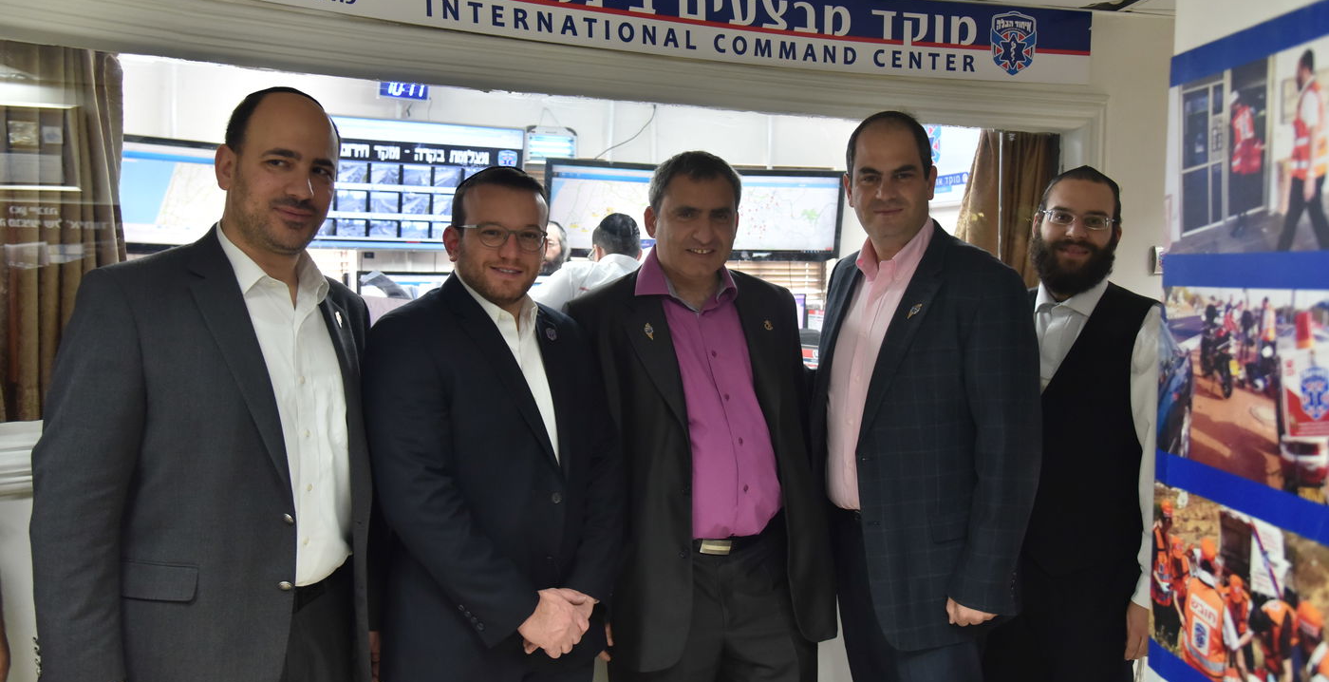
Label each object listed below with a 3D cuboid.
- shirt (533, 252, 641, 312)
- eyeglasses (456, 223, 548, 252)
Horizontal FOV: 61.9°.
[{"bbox_3d":[-0.179,0.033,3.700,0.540,0.660,0.330,0,2,-22],"label":"shirt"},{"bbox_3d":[-0.296,-0.184,1.970,0.137,0.044,0.143,6,3,-31],"label":"eyeglasses"}]

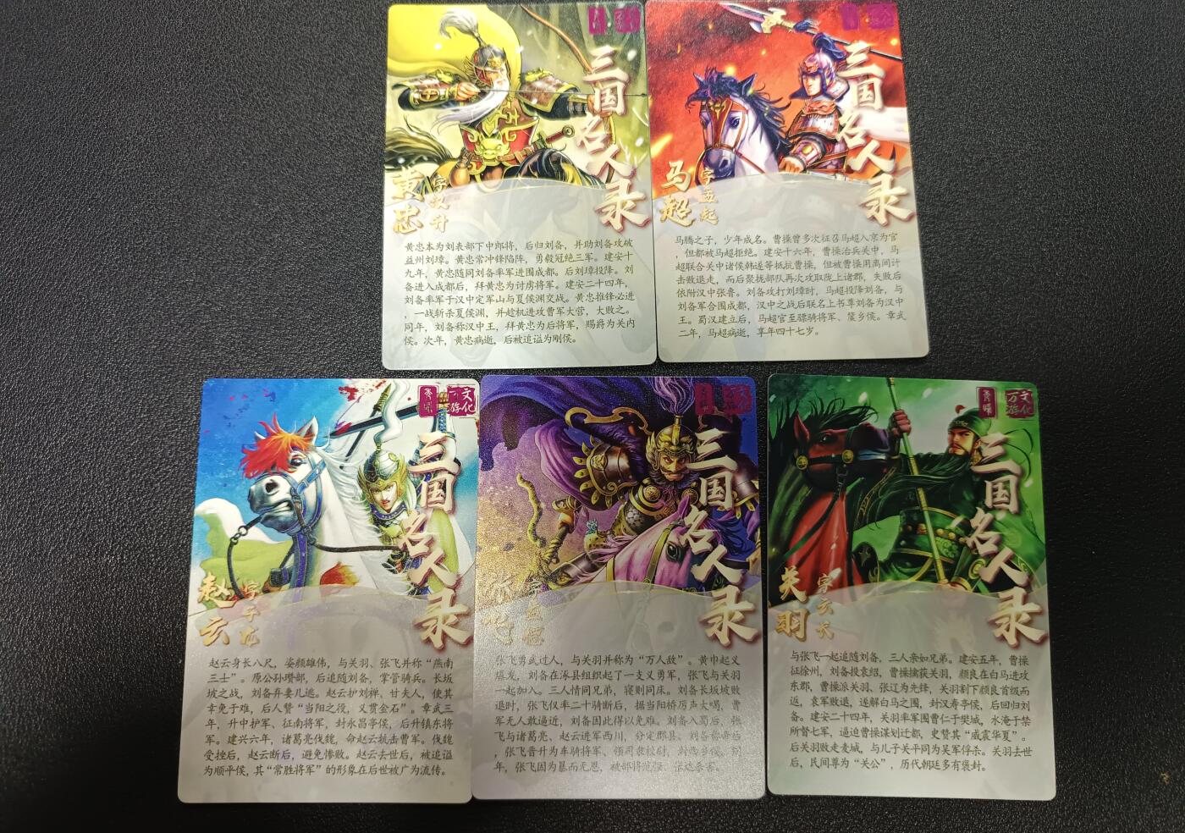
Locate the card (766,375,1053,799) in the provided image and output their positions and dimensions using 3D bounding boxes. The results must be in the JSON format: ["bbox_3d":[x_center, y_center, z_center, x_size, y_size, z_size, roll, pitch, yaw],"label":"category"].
[{"bbox_3d":[0.069,0.036,0.180,0.062,0.001,0.090,2,81,-1],"label":"card"}]

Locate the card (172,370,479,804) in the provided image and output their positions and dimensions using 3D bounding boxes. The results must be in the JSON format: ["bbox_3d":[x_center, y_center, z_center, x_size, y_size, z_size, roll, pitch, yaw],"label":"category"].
[{"bbox_3d":[-0.056,0.036,0.178,0.062,0.001,0.090,0,81,-1],"label":"card"}]

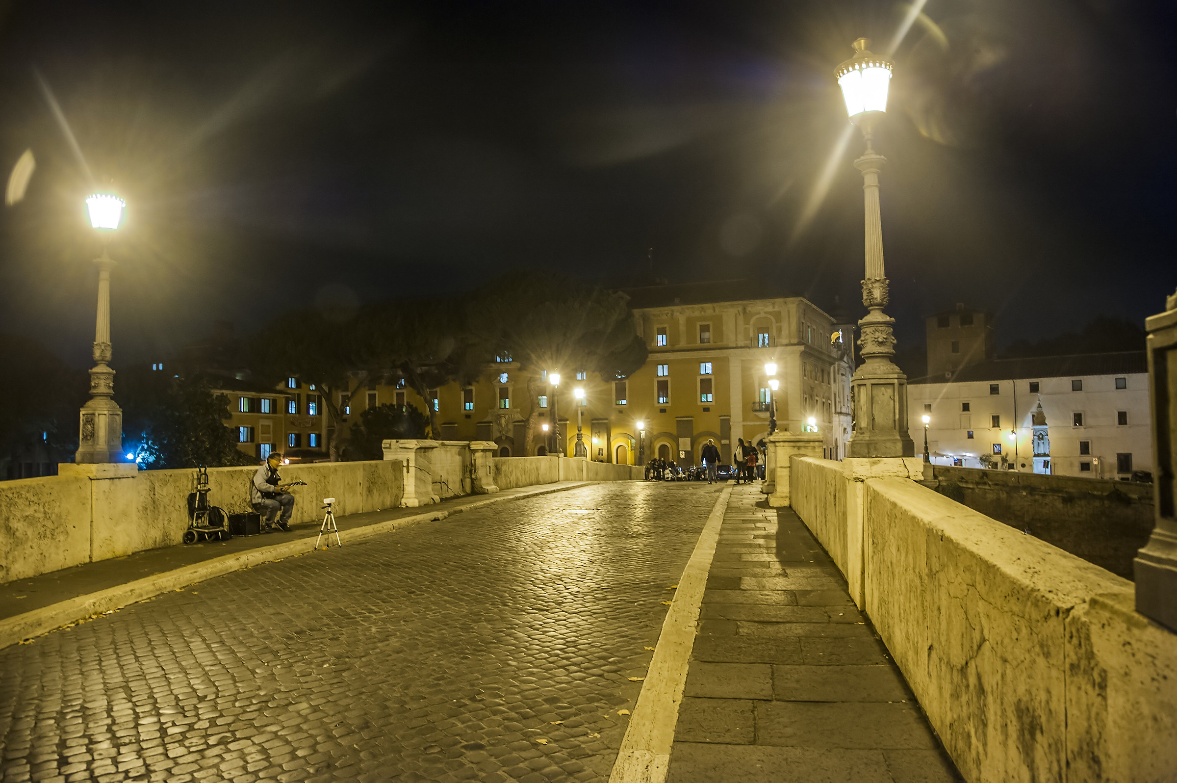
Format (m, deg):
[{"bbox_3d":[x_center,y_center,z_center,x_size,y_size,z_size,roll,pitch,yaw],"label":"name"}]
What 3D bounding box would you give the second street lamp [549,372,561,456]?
[{"bbox_3d":[-1.378,0.873,32.711,0.530,3.500,0.530,-1,-4,0],"label":"second street lamp"}]

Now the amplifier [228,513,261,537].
[{"bbox_3d":[-5.048,1.926,11.544,0.320,0.350,0.360,-1,-4,11],"label":"amplifier"}]

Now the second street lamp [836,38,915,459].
[{"bbox_3d":[2.442,-1.262,6.731,0.530,3.650,0.530,-1,-4,11],"label":"second street lamp"}]

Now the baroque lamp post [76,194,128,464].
[{"bbox_3d":[-5.895,-0.897,9.569,0.530,3.520,0.530,-1,-4,11],"label":"baroque lamp post"}]

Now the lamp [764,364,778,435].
[{"bbox_3d":[6.923,0.543,29.527,0.530,3.650,0.530,-1,-4,11],"label":"lamp"}]

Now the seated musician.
[{"bbox_3d":[-4.801,1.535,11.950,0.720,1.200,0.580,1,-4,-20],"label":"seated musician"}]

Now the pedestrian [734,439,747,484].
[{"bbox_3d":[5.577,2.583,28.900,0.500,1.680,0.420,-1,-4,10],"label":"pedestrian"}]

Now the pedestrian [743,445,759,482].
[{"bbox_3d":[6.042,2.621,29.100,0.540,1.600,0.420,-1,-4,10],"label":"pedestrian"}]

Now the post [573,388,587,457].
[{"bbox_3d":[-0.422,1.395,38.111,0.530,3.500,0.530,-1,-4,11],"label":"post"}]

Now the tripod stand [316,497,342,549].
[{"bbox_3d":[-3.662,1.853,11.050,0.340,0.740,0.350,-4,-5,41],"label":"tripod stand"}]

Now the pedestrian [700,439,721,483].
[{"bbox_3d":[4.540,2.594,29.100,0.720,1.680,0.450,-1,-4,10],"label":"pedestrian"}]

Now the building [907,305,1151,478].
[{"bbox_3d":[59.184,-0.705,99.474,32.000,22.000,15.000,-4,-5,38],"label":"building"}]

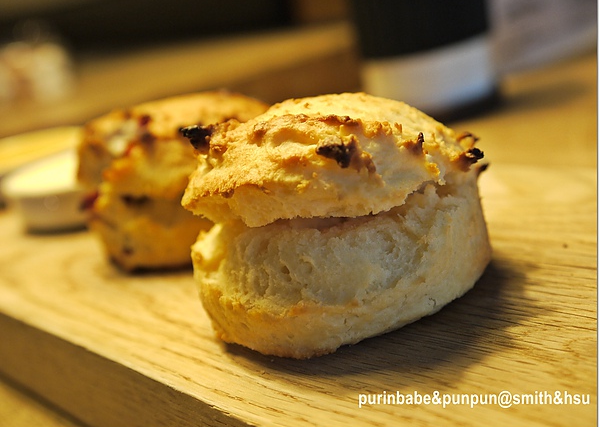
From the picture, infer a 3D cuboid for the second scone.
[{"bbox_3d":[0.007,-0.005,0.174,0.071,0.045,0.071,-10,17,0],"label":"second scone"}]

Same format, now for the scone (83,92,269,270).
[{"bbox_3d":[-0.037,-0.016,0.239,0.070,0.045,0.070,-10,17,0],"label":"scone"}]

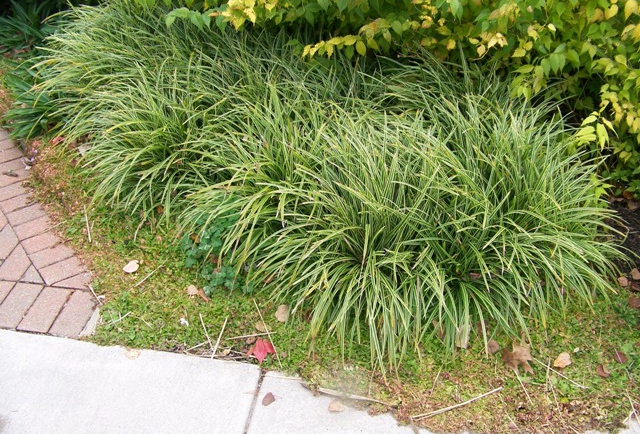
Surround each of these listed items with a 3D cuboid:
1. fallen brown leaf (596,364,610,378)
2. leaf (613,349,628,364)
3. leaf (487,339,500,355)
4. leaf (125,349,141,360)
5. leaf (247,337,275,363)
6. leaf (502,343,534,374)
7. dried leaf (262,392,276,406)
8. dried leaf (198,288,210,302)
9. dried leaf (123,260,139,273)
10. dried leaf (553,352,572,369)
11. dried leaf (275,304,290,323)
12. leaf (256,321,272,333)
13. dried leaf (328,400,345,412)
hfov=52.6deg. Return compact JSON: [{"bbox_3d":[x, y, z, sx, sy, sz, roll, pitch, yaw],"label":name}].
[{"bbox_3d":[0.882,0.483,2.020,0.030,0.020,0.046,-12,40,-18],"label":"fallen brown leaf"},{"bbox_3d":[0.931,0.435,2.006,0.042,0.015,0.048,24,42,26],"label":"leaf"},{"bbox_3d":[0.562,0.420,2.087,0.036,0.018,0.059,8,38,7],"label":"leaf"},{"bbox_3d":[-0.576,0.421,1.977,0.049,0.010,0.038,5,37,4],"label":"leaf"},{"bbox_3d":[-0.177,0.408,1.981,0.093,0.025,0.100,2,37,0],"label":"leaf"},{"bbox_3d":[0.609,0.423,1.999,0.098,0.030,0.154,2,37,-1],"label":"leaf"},{"bbox_3d":[-0.154,0.539,1.911,0.046,0.015,0.032,-27,46,-33],"label":"dried leaf"},{"bbox_3d":[-0.391,0.263,2.173,0.018,0.018,0.074,-19,42,-26],"label":"dried leaf"},{"bbox_3d":[-0.679,0.180,2.334,0.051,0.018,0.070,7,38,7],"label":"dried leaf"},{"bbox_3d":[0.772,0.457,2.045,0.083,0.025,0.040,-30,48,-35],"label":"dried leaf"},{"bbox_3d":[-0.124,0.323,2.172,0.049,0.025,0.081,9,38,9],"label":"dried leaf"},{"bbox_3d":[-0.184,0.361,2.127,0.047,0.015,0.053,-17,41,-24],"label":"leaf"},{"bbox_3d":[0.048,0.542,1.845,0.043,0.012,0.038,4,37,3],"label":"dried leaf"}]

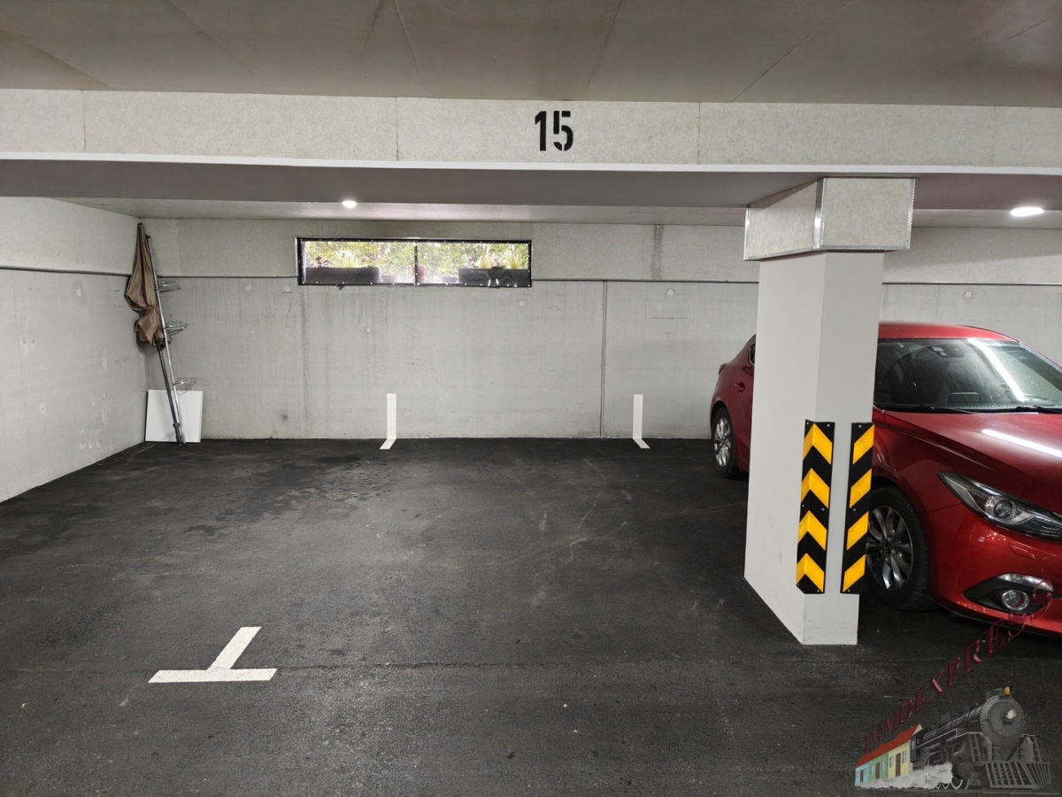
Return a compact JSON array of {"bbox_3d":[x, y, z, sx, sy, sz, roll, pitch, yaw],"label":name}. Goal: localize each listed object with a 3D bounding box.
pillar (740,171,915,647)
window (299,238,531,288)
[{"bbox_3d":[1.354,0.055,3.461,0.379,2.045,0.904,0,8,-2],"label":"pillar"},{"bbox_3d":[-1.240,-1.467,7.632,2.509,0.497,0.100,0,8,-2],"label":"window"}]

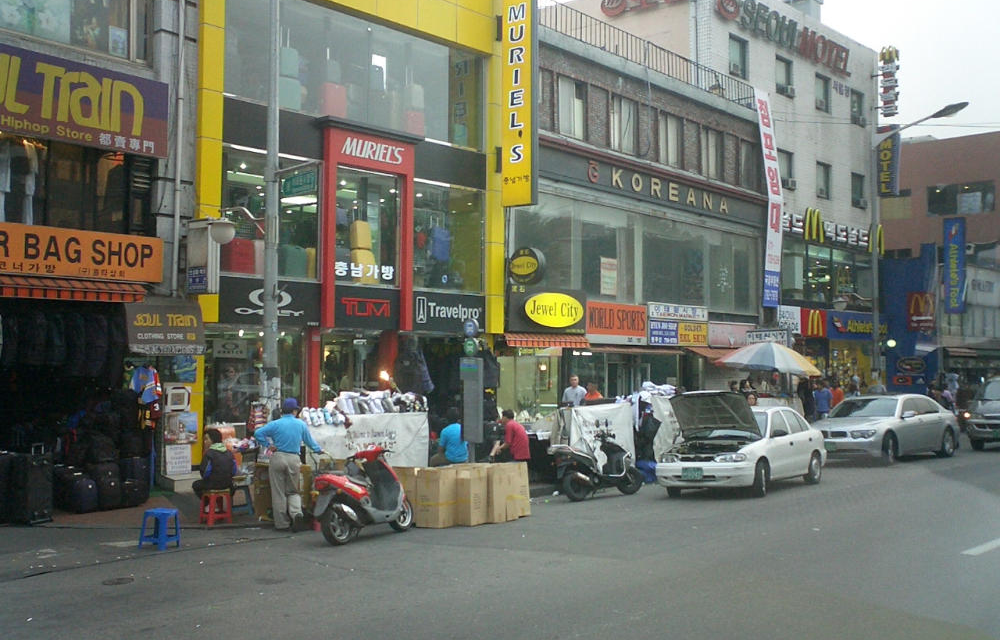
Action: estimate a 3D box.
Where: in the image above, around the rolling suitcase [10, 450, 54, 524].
[{"bbox_3d":[-6.032,2.169,13.834,0.370,0.860,0.370,-1,-3,32],"label":"rolling suitcase"}]

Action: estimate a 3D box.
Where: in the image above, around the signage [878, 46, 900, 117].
[{"bbox_3d":[12.700,-7.756,34.800,0.600,2.320,0.300,-2,-3,43],"label":"signage"}]

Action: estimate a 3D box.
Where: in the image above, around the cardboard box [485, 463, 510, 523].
[{"bbox_3d":[-0.098,2.299,14.327,0.320,0.790,0.290,-2,-3,42],"label":"cardboard box"}]

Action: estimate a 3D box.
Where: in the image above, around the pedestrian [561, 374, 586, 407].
[{"bbox_3d":[1.430,1.970,20.795,0.520,1.760,0.320,1,-2,-8],"label":"pedestrian"}]

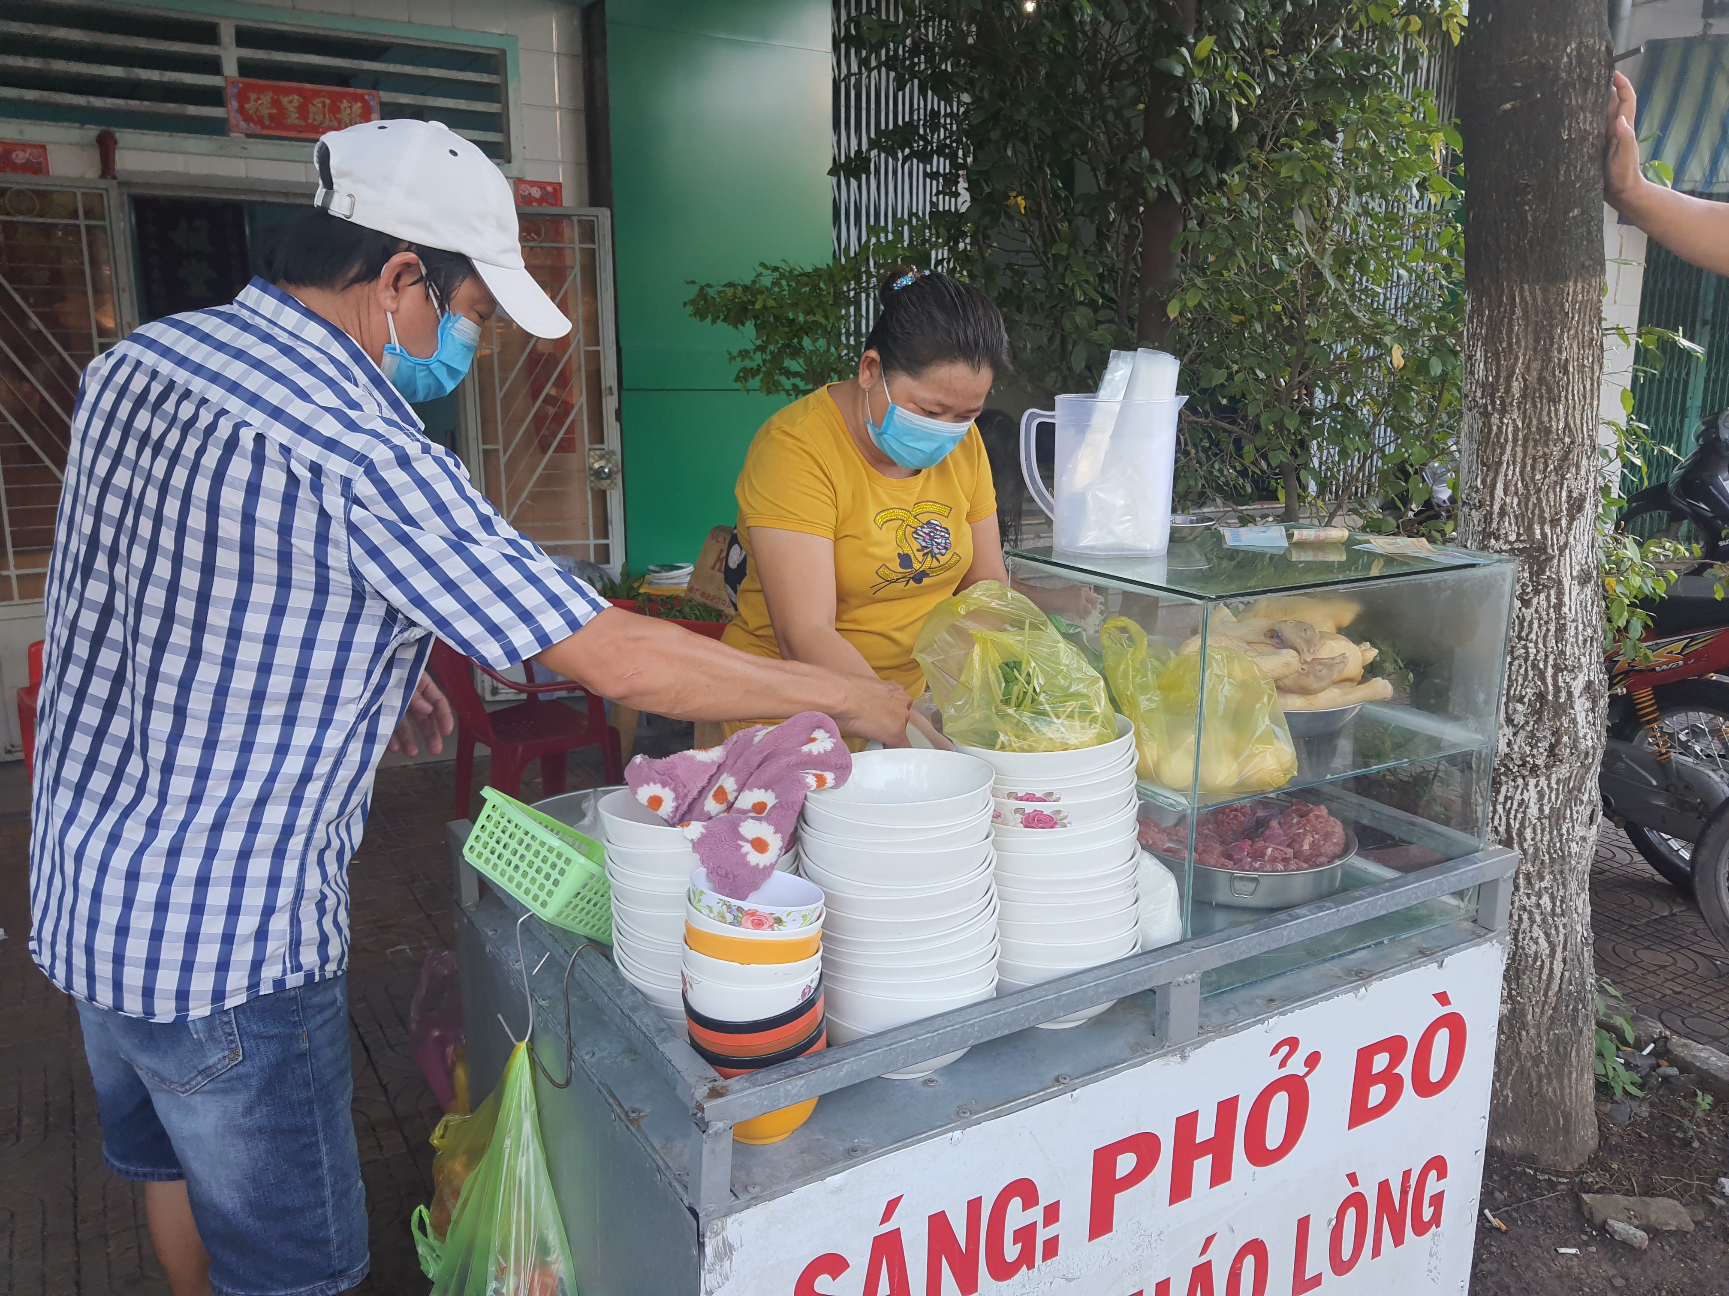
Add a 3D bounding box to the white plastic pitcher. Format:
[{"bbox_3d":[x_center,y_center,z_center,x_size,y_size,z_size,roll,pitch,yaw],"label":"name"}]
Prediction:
[{"bbox_3d":[0.267,-0.192,1.449,0.188,0.170,0.135,2,12,8],"label":"white plastic pitcher"}]

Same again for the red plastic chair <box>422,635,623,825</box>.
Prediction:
[{"bbox_3d":[-1.041,0.261,3.910,0.540,0.780,0.540,-6,13,-26],"label":"red plastic chair"}]

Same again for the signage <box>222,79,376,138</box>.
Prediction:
[{"bbox_3d":[-2.040,-1.961,4.748,0.519,0.186,0.010,-6,14,-27],"label":"signage"}]

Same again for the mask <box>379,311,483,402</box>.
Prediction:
[{"bbox_3d":[-0.413,-0.275,1.210,0.085,0.100,0.130,30,1,-21],"label":"mask"}]

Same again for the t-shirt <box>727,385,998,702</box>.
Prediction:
[{"bbox_3d":[-0.004,-0.112,1.700,0.390,0.530,0.270,-5,23,-24],"label":"t-shirt"}]

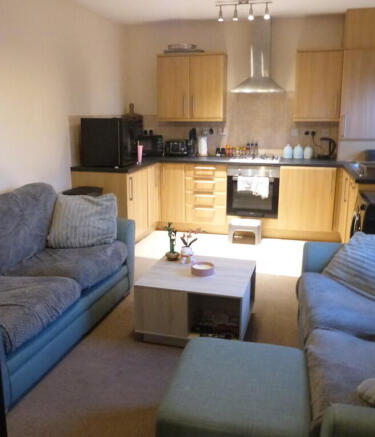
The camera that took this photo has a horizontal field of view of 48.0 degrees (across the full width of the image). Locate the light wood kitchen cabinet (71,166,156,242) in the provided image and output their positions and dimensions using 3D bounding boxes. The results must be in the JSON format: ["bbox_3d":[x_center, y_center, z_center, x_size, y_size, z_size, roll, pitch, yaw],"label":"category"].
[{"bbox_3d":[-0.771,-0.158,4.831,0.619,0.852,0.974,3,14,15],"label":"light wood kitchen cabinet"}]

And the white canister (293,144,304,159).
[{"bbox_3d":[1.346,-0.805,5.086,0.112,0.172,0.112,3,15,14],"label":"white canister"}]

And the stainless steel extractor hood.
[{"bbox_3d":[0.843,-1.885,4.843,0.602,0.860,0.480,3,14,15],"label":"stainless steel extractor hood"}]

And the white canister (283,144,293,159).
[{"bbox_3d":[1.246,-0.824,5.224,0.116,0.180,0.116,3,14,14],"label":"white canister"}]

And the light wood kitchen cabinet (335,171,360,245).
[{"bbox_3d":[1.861,-0.001,4.086,0.580,0.830,1.200,3,14,14],"label":"light wood kitchen cabinet"}]

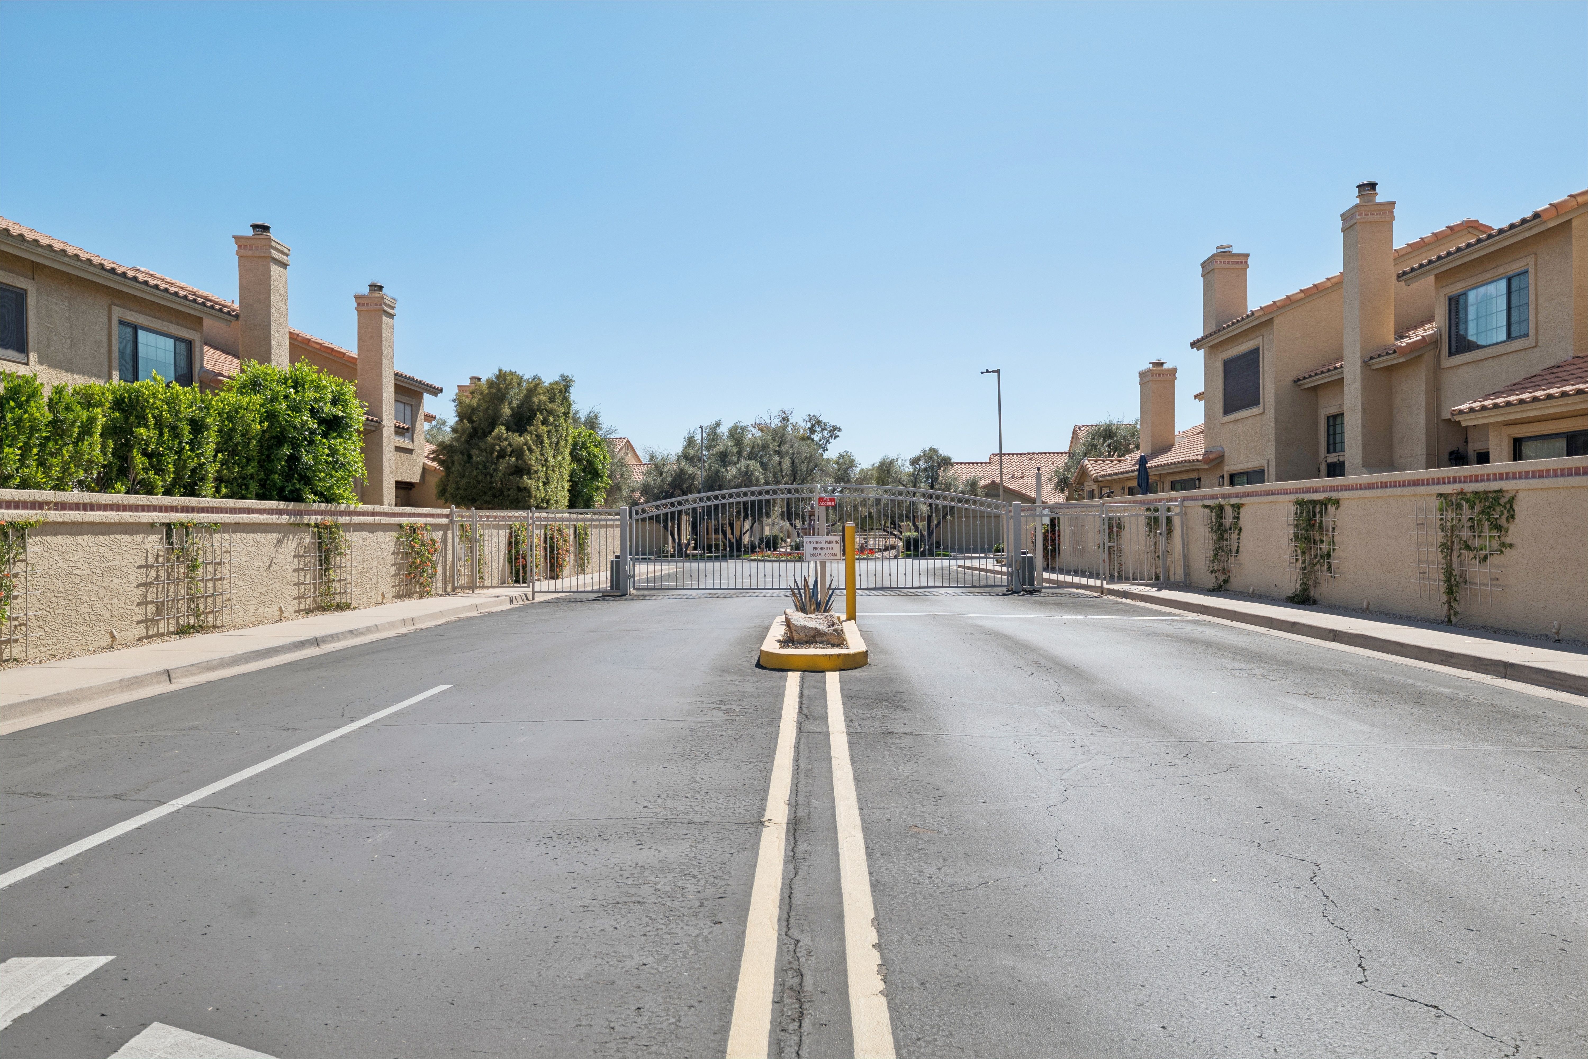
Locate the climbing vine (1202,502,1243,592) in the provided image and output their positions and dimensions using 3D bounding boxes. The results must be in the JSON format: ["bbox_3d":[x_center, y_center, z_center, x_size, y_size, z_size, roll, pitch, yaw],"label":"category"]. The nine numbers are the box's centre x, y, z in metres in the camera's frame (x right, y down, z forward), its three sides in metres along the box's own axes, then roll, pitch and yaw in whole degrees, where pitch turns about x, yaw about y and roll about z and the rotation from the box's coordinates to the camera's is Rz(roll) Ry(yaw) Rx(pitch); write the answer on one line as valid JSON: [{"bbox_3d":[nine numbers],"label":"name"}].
[{"bbox_3d":[7.545,0.329,19.500,0.280,1.603,1.350,0,0,0],"label":"climbing vine"}]

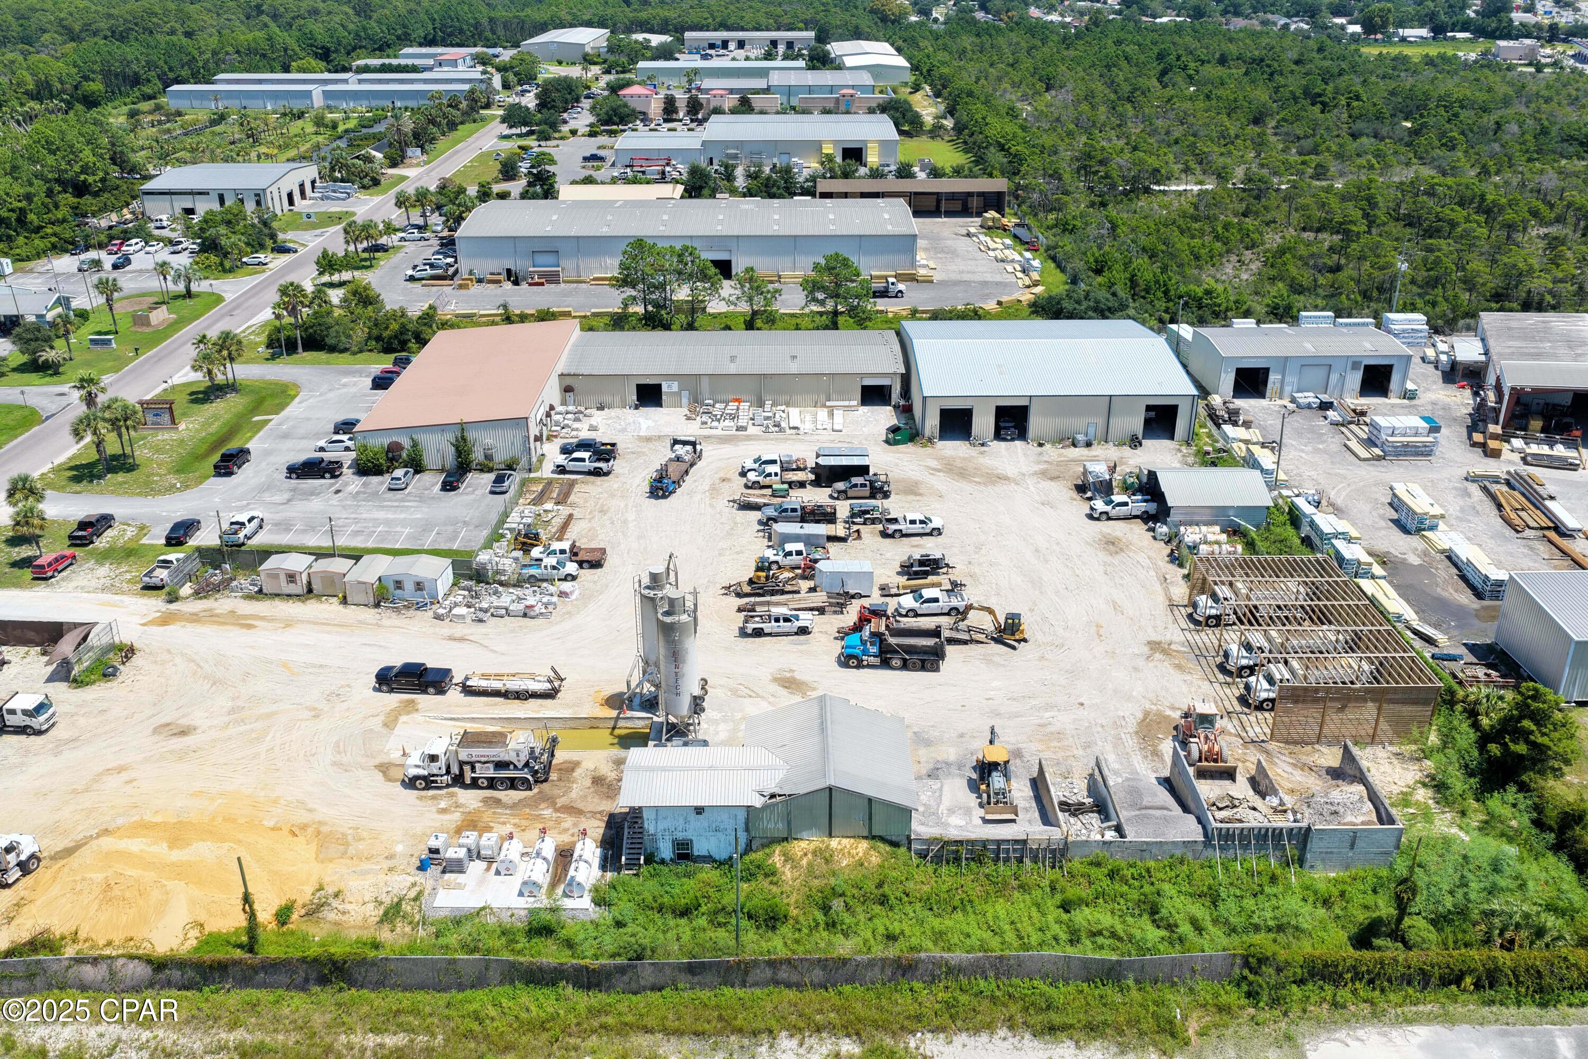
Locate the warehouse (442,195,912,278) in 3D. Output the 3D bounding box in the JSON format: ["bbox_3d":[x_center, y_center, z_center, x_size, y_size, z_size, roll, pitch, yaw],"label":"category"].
[{"bbox_3d":[-17.700,-52.865,220.819,76.800,8.150,31.400,0,26,0],"label":"warehouse"}]

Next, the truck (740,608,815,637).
[{"bbox_3d":[-1.356,7.424,100.899,5.850,1.880,2.000,-2,26,-3],"label":"truck"}]

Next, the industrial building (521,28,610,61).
[{"bbox_3d":[-97.530,-210.695,535.719,26.400,7.700,70.000,0,26,0],"label":"industrial building"}]

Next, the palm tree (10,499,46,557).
[{"bbox_3d":[-70.000,-0.004,113.751,3.300,5.750,3.300,0,26,0],"label":"palm tree"}]

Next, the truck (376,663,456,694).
[{"bbox_3d":[-28.685,11.104,93.422,5.800,1.930,2.000,3,26,5],"label":"truck"}]

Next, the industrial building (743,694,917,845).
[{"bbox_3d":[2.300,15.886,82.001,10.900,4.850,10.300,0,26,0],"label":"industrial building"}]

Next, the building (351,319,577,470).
[{"bbox_3d":[-37.900,-17.141,148.896,19.100,6.150,37.000,0,26,0],"label":"building"}]

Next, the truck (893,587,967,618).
[{"bbox_3d":[11.504,6.044,103.625,5.820,1.920,2.000,-1,26,-3],"label":"truck"}]

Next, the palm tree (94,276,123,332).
[{"bbox_3d":[-95.139,-31.091,172.162,4.059,8.019,4.059,0,26,0],"label":"palm tree"}]

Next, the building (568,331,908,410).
[{"bbox_3d":[-7.257,-20.505,153.673,40.800,5.200,16.700,0,26,0],"label":"building"}]

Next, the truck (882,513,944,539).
[{"bbox_3d":[11.282,-0.506,116.922,5.850,1.880,2.000,-3,26,-5],"label":"truck"}]

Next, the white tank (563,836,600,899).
[{"bbox_3d":[-12.903,20.471,75.003,1.270,1.380,4.000,0,26,0],"label":"white tank"}]

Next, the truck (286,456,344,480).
[{"bbox_3d":[-51.150,-6.618,131.931,5.750,1.900,2.000,0,26,0],"label":"truck"}]

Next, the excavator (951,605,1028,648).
[{"bbox_3d":[16.170,7.608,101.045,6.300,3.050,2.600,6,26,13],"label":"excavator"}]

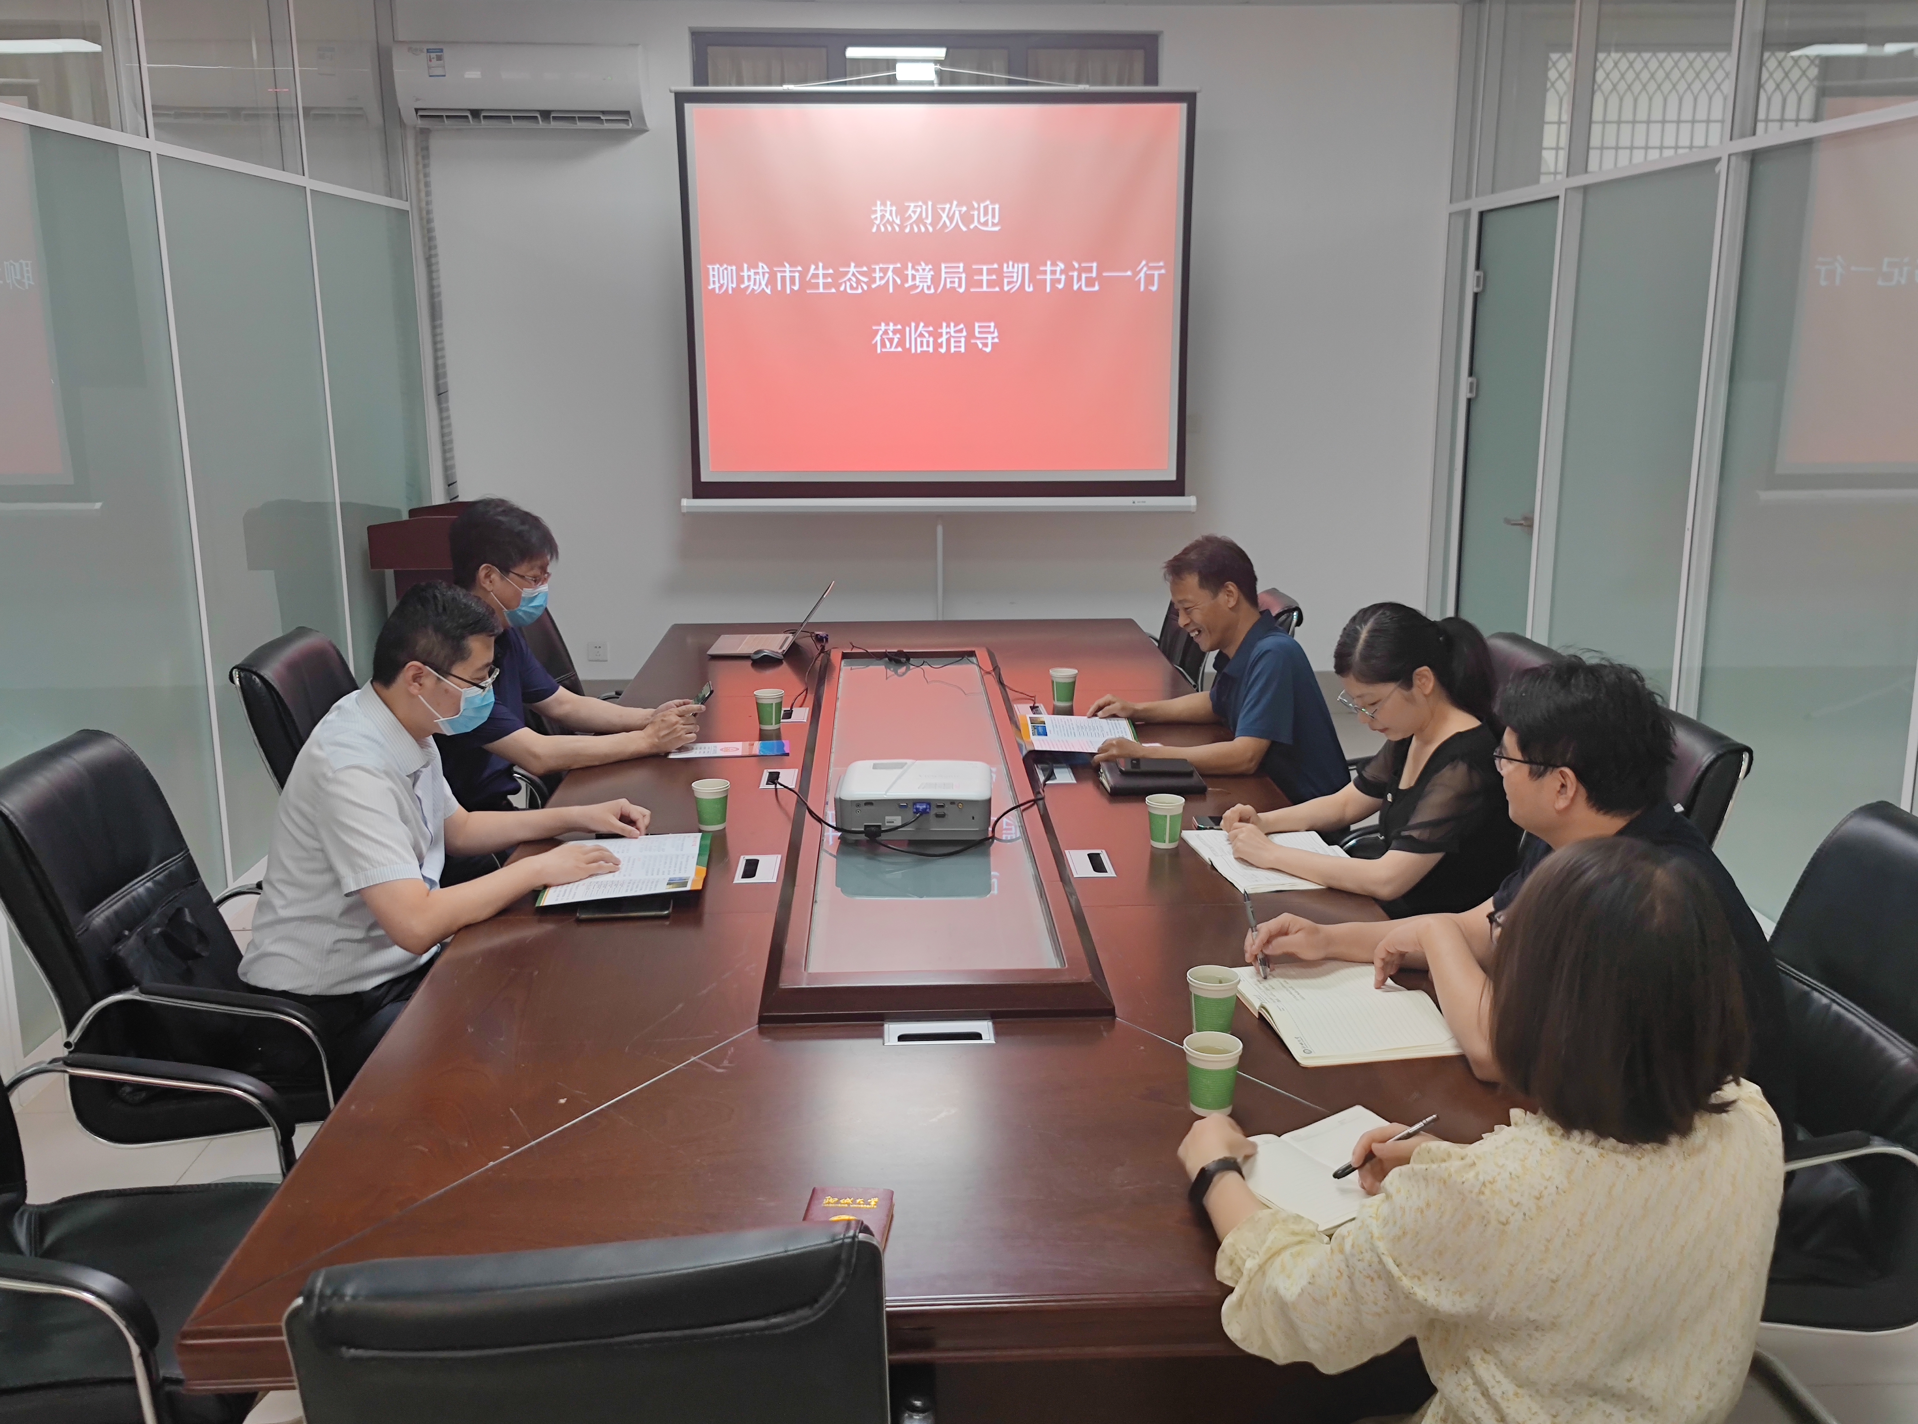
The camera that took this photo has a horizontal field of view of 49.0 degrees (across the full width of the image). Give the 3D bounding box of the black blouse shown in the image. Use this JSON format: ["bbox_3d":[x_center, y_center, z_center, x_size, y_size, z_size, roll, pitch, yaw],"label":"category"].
[{"bbox_3d":[0.817,0.225,3.650,0.330,0.470,0.420,-3,12,-12],"label":"black blouse"}]

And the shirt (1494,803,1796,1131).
[{"bbox_3d":[0.929,0.349,2.930,0.400,0.550,0.470,0,12,3],"label":"shirt"}]

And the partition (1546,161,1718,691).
[{"bbox_3d":[2.137,-0.672,6.824,0.070,2.100,1.350,-1,12,-2],"label":"partition"}]

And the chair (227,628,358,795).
[{"bbox_3d":[-1.212,0.341,4.752,0.650,0.980,0.580,-1,12,-2],"label":"chair"}]

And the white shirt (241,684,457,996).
[{"bbox_3d":[-1.030,0.212,3.570,0.390,0.540,0.460,0,12,1],"label":"white shirt"}]

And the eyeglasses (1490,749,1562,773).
[{"bbox_3d":[0.766,0.061,2.820,0.140,0.045,0.140,3,12,14],"label":"eyeglasses"}]

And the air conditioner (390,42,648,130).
[{"bbox_3d":[-1.747,-2.502,8.427,1.000,0.325,0.240,-1,12,-2],"label":"air conditioner"}]

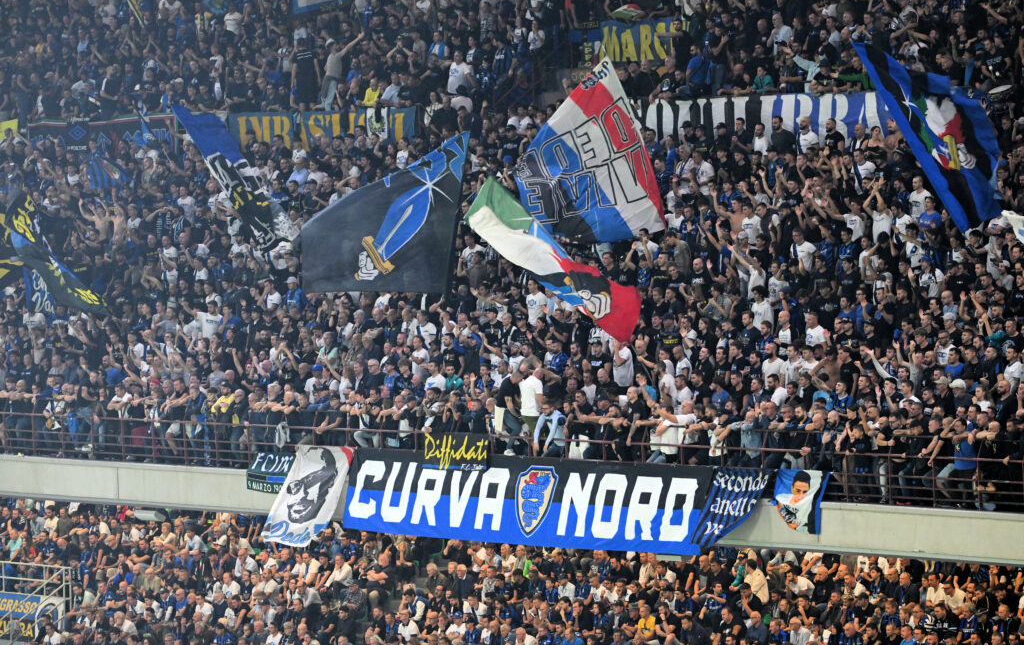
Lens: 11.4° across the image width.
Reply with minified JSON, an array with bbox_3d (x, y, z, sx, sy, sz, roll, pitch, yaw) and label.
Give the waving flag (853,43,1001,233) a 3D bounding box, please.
[{"bbox_3d":[8.210,-3.645,101.421,2.850,3.700,0.800,-1,2,20],"label":"waving flag"}]

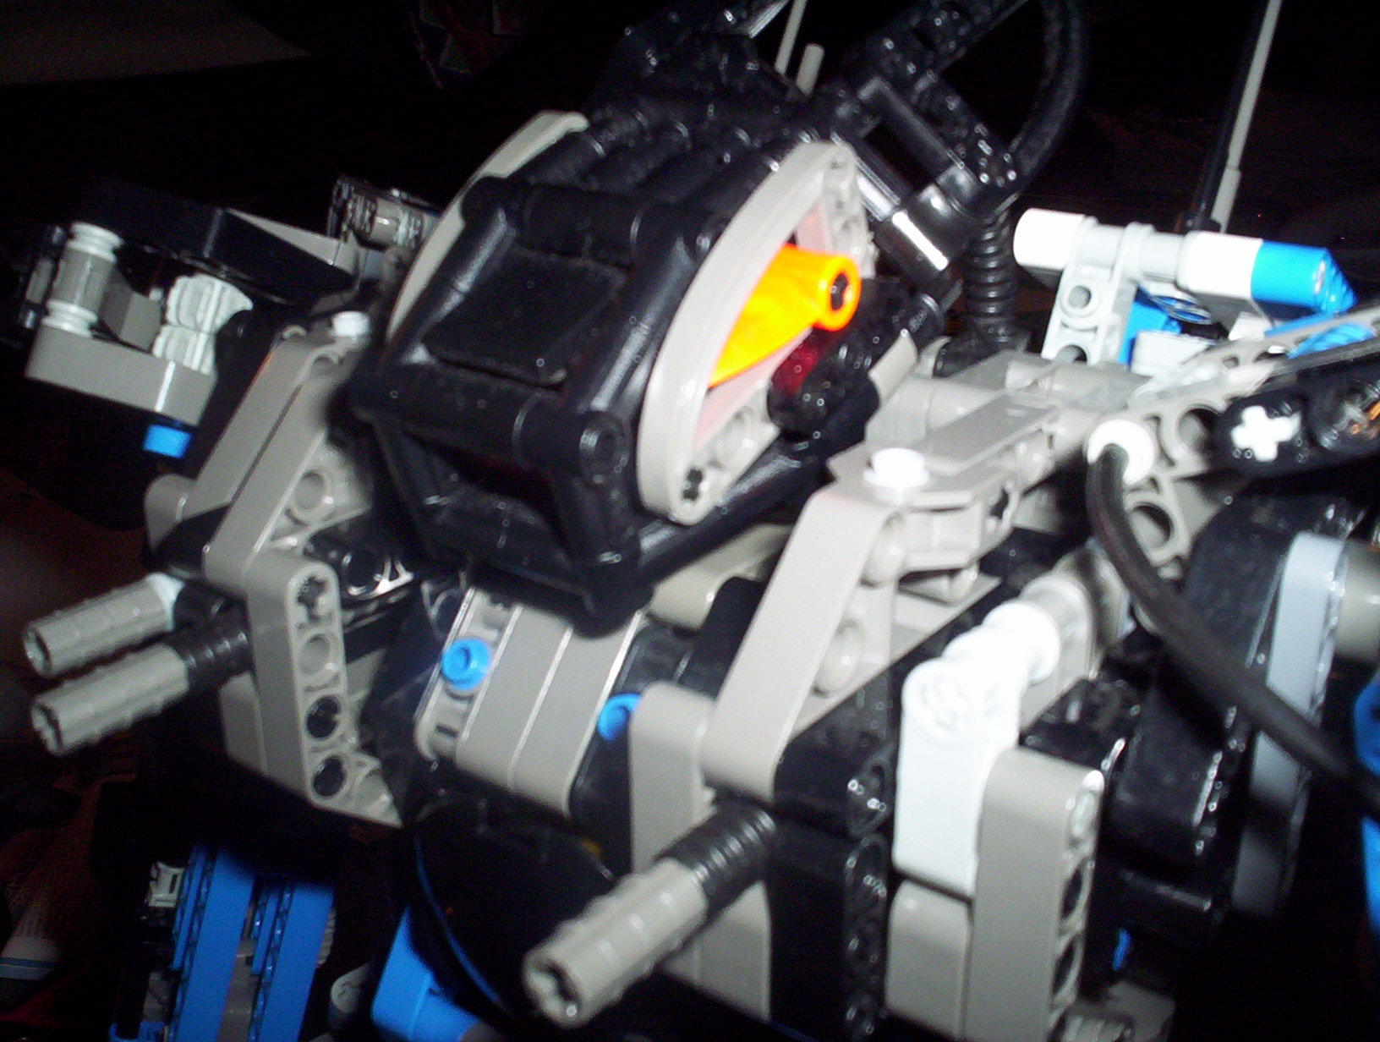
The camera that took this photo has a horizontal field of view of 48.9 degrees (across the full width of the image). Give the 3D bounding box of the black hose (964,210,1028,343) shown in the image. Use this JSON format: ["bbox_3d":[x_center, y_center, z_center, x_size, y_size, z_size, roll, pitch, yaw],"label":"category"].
[{"bbox_3d":[0.044,-0.035,0.220,0.007,0.021,0.007,15,27,36],"label":"black hose"}]

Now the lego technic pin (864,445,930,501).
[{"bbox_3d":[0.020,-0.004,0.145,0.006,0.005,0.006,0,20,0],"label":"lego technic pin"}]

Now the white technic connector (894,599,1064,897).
[{"bbox_3d":[0.027,0.020,0.139,0.008,0.022,0.016,15,27,36],"label":"white technic connector"}]

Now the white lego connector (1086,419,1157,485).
[{"bbox_3d":[0.045,-0.007,0.156,0.007,0.007,0.006,16,27,33],"label":"white lego connector"}]

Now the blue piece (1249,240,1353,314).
[{"bbox_3d":[0.073,-0.029,0.180,0.012,0.007,0.007,15,-6,36],"label":"blue piece"}]

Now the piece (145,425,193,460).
[{"bbox_3d":[-0.074,-0.011,0.214,0.005,0.004,0.005,15,-6,36],"label":"piece"}]

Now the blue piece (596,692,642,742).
[{"bbox_3d":[-0.007,0.020,0.151,0.006,0.006,0.004,15,-6,36],"label":"blue piece"}]

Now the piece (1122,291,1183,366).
[{"bbox_3d":[0.056,-0.024,0.186,0.008,0.010,0.008,15,-6,36],"label":"piece"}]

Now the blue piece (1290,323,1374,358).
[{"bbox_3d":[0.074,-0.021,0.176,0.010,0.006,0.007,15,-6,36],"label":"blue piece"}]

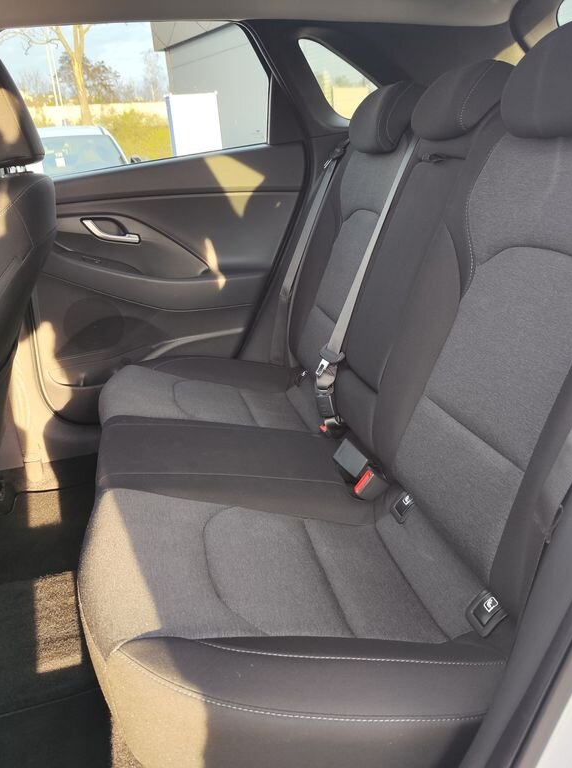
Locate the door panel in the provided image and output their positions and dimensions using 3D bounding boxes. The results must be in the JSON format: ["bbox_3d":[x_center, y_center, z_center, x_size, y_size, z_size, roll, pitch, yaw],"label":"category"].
[{"bbox_3d":[-0.303,-0.251,1.809,0.790,0.710,0.140,-7,19,-10],"label":"door panel"}]

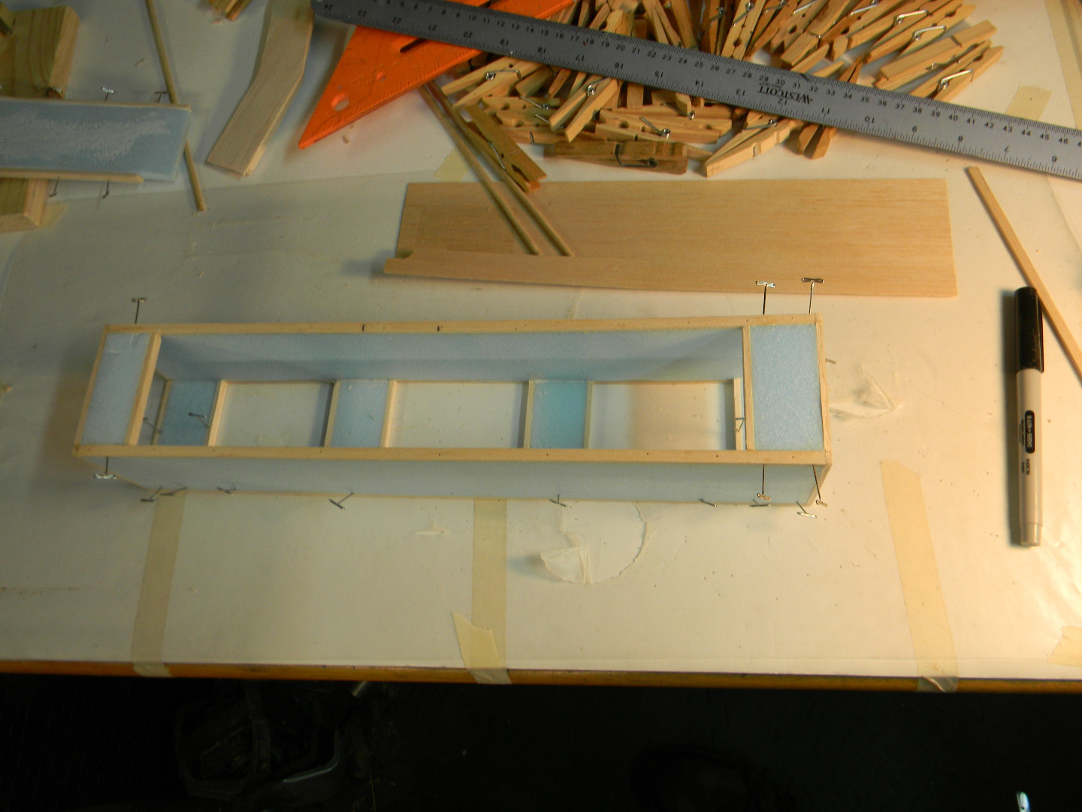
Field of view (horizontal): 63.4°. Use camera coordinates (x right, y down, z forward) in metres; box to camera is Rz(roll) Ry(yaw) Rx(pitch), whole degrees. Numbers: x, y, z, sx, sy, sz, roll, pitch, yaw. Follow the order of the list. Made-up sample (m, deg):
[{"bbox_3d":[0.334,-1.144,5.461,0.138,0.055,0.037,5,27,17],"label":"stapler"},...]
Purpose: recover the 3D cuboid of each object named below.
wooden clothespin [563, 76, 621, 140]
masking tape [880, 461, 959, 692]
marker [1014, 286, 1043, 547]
[{"bbox_3d":[0.037,-0.197,0.547,0.072,0.011,0.020,-48,51,-5],"label":"wooden clothespin"},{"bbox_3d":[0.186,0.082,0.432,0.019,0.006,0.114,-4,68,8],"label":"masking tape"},{"bbox_3d":[0.249,0.002,0.445,0.013,0.012,0.139,6,70,11],"label":"marker"}]

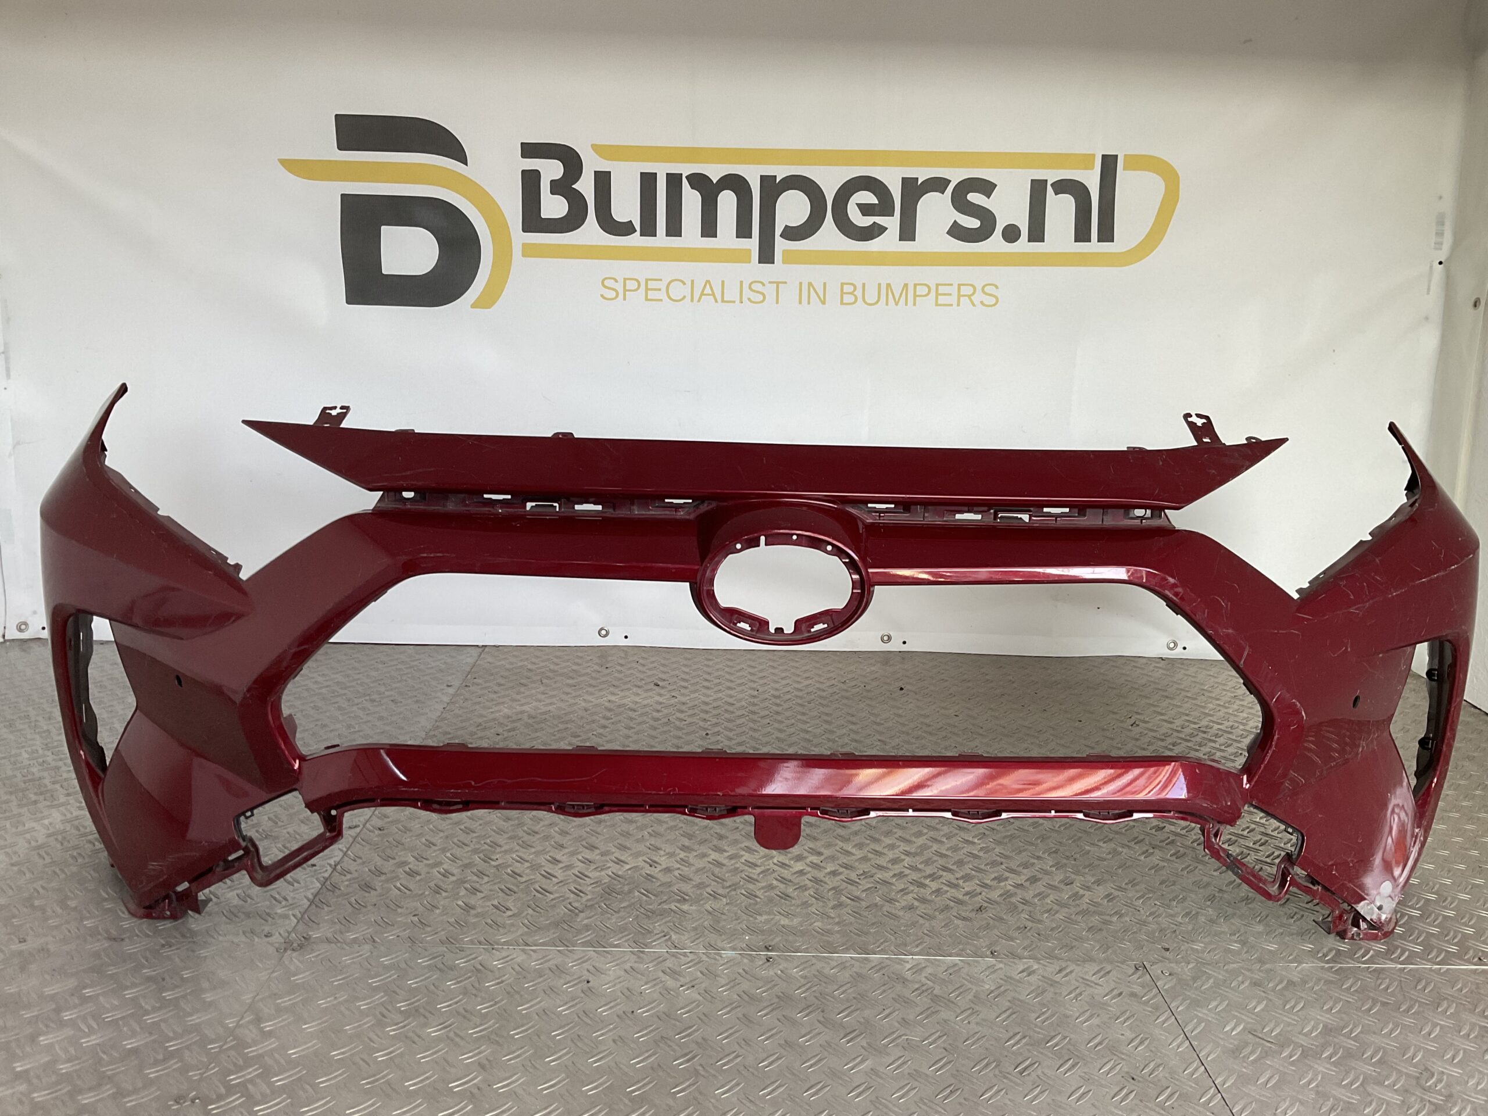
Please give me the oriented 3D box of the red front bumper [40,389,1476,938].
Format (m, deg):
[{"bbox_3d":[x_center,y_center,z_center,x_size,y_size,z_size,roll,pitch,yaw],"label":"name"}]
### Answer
[{"bbox_3d":[0.020,0.141,1.462,1.830,0.620,0.570,1,13,-1],"label":"red front bumper"}]

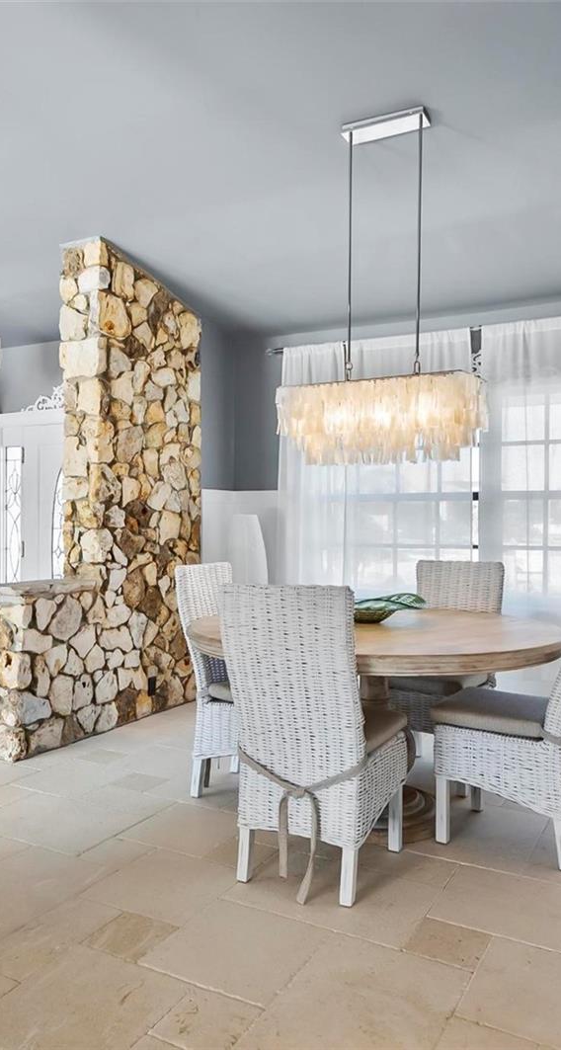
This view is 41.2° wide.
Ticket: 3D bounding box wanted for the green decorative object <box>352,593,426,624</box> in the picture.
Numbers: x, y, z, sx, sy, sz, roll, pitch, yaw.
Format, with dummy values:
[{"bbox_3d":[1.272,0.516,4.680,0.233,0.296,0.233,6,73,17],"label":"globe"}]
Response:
[{"bbox_3d":[0.345,0.355,3.210,0.460,0.120,0.260,0,0,-6],"label":"green decorative object"}]

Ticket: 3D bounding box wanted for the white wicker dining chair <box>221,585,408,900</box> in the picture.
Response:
[{"bbox_3d":[0.137,0.690,2.592,0.460,1.000,0.600,0,0,27],"label":"white wicker dining chair"}]

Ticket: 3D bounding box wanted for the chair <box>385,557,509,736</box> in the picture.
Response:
[{"bbox_3d":[0.772,0.690,3.579,0.460,1.000,0.600,0,0,33],"label":"chair"}]

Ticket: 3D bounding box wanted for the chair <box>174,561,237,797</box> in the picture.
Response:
[{"bbox_3d":[-0.113,0.690,3.367,0.600,1.000,0.460,0,0,24],"label":"chair"}]

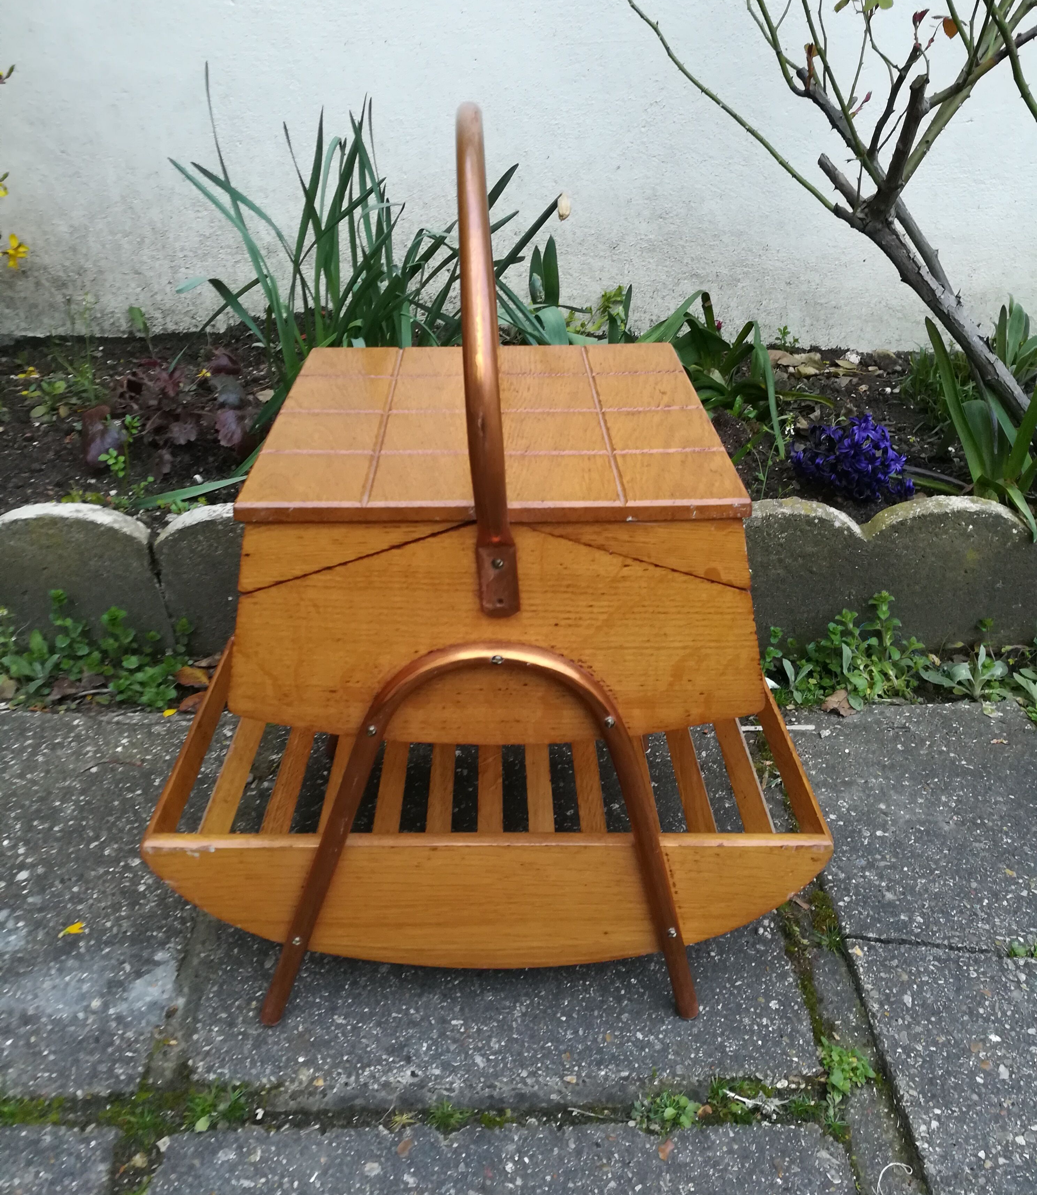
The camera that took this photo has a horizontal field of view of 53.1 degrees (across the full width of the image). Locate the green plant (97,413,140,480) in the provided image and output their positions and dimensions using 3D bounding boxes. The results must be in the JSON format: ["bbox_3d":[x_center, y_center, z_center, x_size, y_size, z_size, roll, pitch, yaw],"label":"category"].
[{"bbox_3d":[-0.482,-0.177,1.250,0.045,0.083,0.042,0,31,0],"label":"green plant"}]

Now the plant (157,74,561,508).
[{"bbox_3d":[-0.186,-0.400,1.302,0.440,0.410,0.400,0,31,0],"label":"plant"}]

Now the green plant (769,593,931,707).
[{"bbox_3d":[0.361,0.058,1.141,0.165,0.095,0.100,0,31,0],"label":"green plant"}]

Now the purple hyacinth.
[{"bbox_3d":[0.400,-0.174,1.246,0.138,0.083,0.090,0,31,0],"label":"purple hyacinth"}]

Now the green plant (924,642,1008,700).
[{"bbox_3d":[0.494,0.080,1.149,0.086,0.050,0.075,0,31,0],"label":"green plant"}]

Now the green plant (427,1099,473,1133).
[{"bbox_3d":[-0.048,0.361,0.727,0.032,0.020,0.023,0,31,0],"label":"green plant"}]

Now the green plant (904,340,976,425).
[{"bbox_3d":[0.591,-0.311,1.455,0.097,0.090,0.095,0,31,0],"label":"green plant"}]

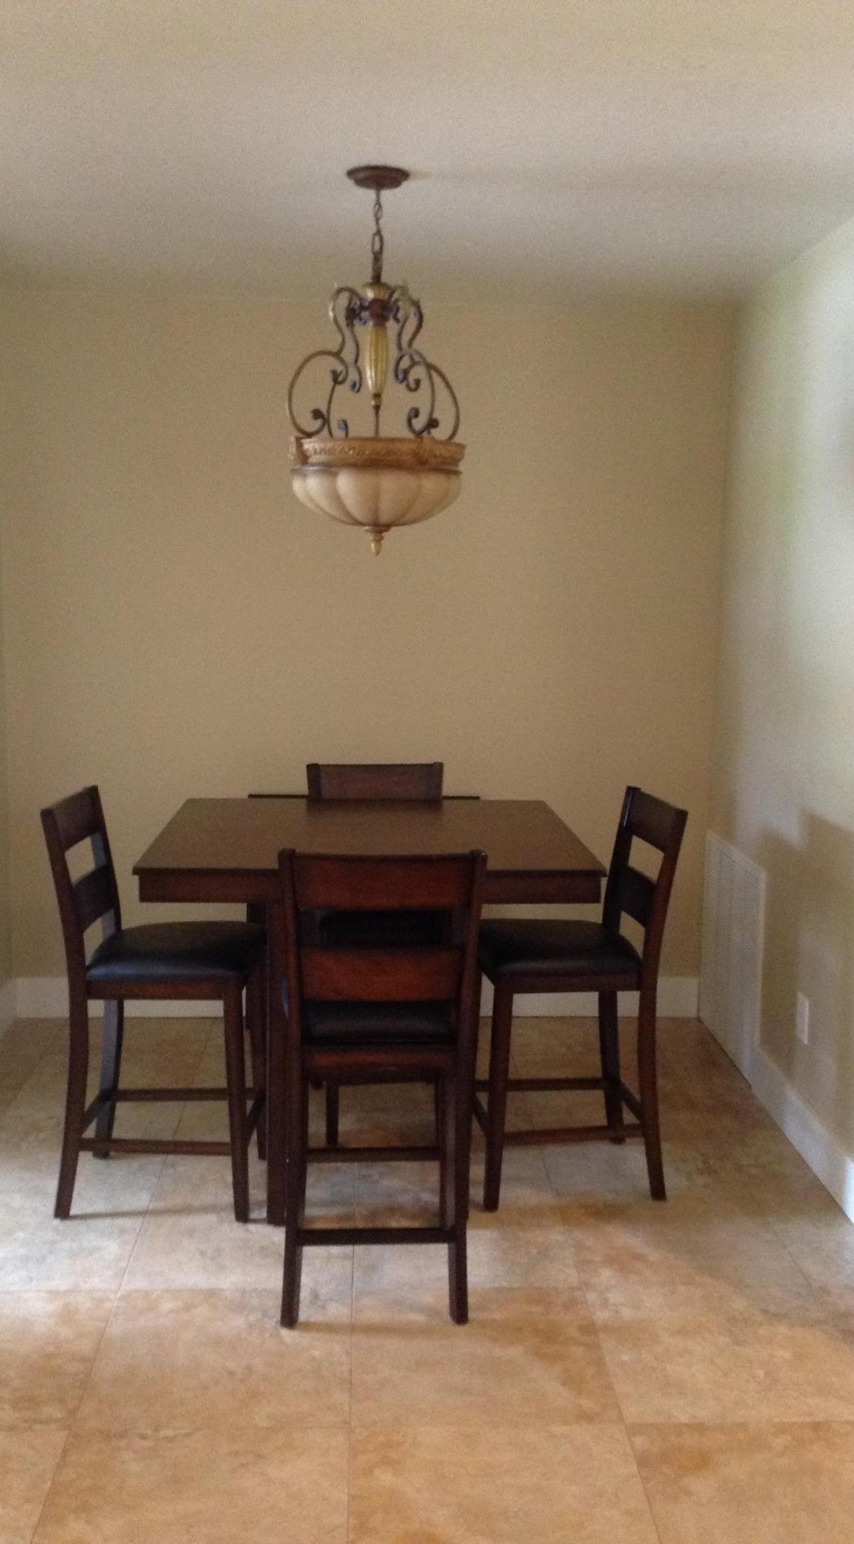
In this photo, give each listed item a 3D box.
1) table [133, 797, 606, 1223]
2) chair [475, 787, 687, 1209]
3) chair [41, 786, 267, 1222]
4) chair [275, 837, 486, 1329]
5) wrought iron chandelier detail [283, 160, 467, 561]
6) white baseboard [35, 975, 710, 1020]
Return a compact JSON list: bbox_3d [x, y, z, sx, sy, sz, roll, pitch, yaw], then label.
[{"bbox_3d":[-0.147,0.601,3.704,1.010,0.914,1.010,0,8,-3],"label":"table"},{"bbox_3d":[0.354,0.553,3.783,0.490,1.000,0.415,0,8,-7],"label":"chair"},{"bbox_3d":[-0.650,0.555,3.669,0.490,1.000,0.415,1,8,1],"label":"chair"},{"bbox_3d":[-0.107,0.624,3.221,0.415,1.000,0.490,0,8,-3],"label":"chair"},{"bbox_3d":[-0.113,-0.920,3.349,0.410,0.845,0.410,0,8,-3],"label":"wrought iron chandelier detail"},{"bbox_3d":[-0.230,0.790,5.114,2.385,0.152,0.016,0,8,-3],"label":"white baseboard"}]

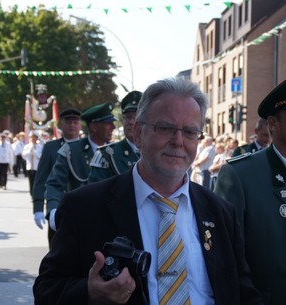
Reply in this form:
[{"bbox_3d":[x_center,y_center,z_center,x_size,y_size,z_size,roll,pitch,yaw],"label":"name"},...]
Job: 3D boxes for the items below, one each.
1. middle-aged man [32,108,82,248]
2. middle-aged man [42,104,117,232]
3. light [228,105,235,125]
[{"bbox_3d":[-0.689,0.580,6.800,0.580,1.870,0.420,1,1,-30],"label":"middle-aged man"},{"bbox_3d":[-0.451,0.592,5.900,0.580,1.890,0.420,1,1,-41],"label":"middle-aged man"},{"bbox_3d":[3.941,-1.675,34.000,0.280,0.920,0.360,3,1,35],"label":"light"}]

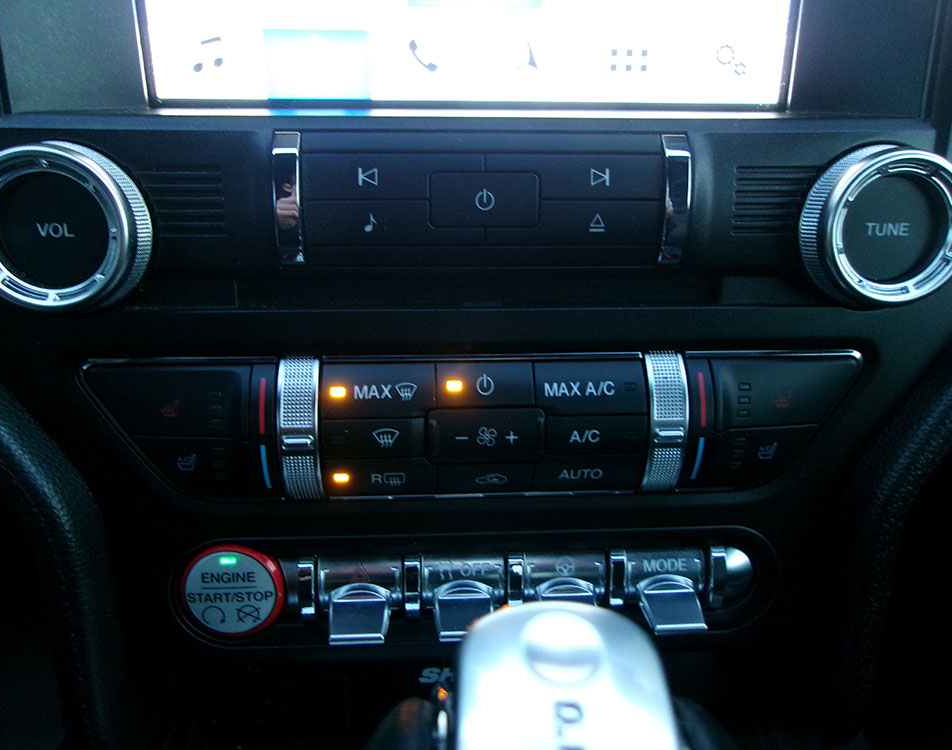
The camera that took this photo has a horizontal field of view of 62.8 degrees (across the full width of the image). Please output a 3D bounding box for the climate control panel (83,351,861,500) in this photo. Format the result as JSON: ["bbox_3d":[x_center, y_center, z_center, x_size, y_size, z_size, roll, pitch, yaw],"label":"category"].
[{"bbox_3d":[0.001,0.013,0.237,0.226,0.045,0.018,-1,11,-3],"label":"climate control panel"}]

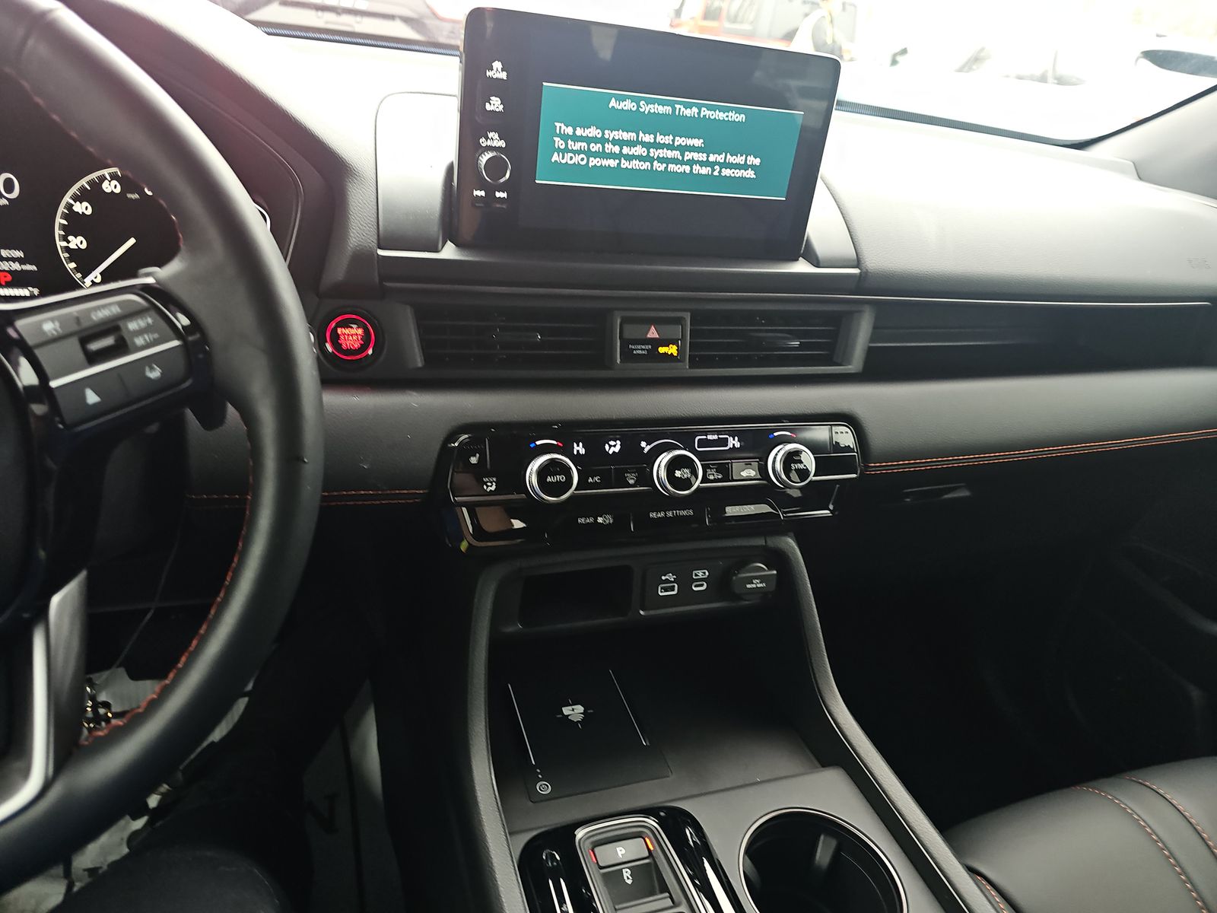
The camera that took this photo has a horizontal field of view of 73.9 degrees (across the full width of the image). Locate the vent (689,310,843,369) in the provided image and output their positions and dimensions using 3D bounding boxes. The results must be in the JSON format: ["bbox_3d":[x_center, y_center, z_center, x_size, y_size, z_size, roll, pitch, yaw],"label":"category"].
[{"bbox_3d":[0.116,-0.086,0.585,0.122,0.039,0.025,-3,14,-19],"label":"vent"}]

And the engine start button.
[{"bbox_3d":[-0.154,-0.071,0.483,0.030,0.030,0.015,-3,12,-19],"label":"engine start button"}]

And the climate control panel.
[{"bbox_3d":[0.032,0.017,0.524,0.277,0.065,0.035,-3,0,-19],"label":"climate control panel"}]

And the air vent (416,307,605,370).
[{"bbox_3d":[-0.061,-0.077,0.523,0.122,0.038,0.025,-3,14,-19],"label":"air vent"}]

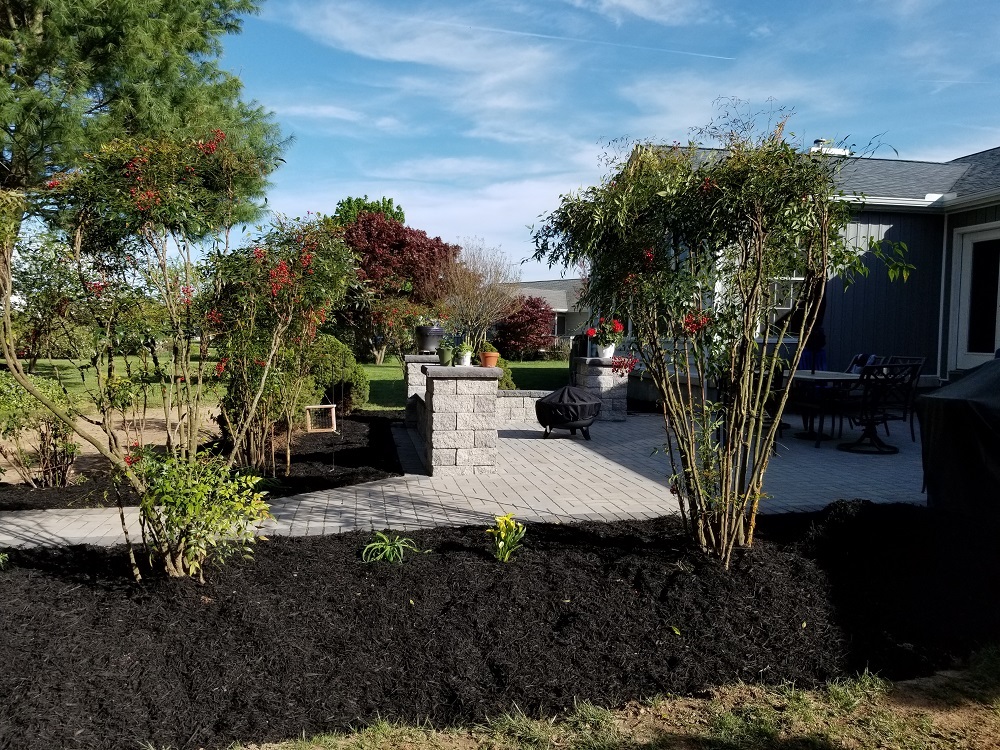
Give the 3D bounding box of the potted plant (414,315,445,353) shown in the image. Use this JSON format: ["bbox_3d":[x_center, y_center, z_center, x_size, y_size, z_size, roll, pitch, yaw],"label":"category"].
[{"bbox_3d":[-0.925,-0.546,10.000,0.390,0.500,0.390,1,3,-11],"label":"potted plant"}]

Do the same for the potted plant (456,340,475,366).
[{"bbox_3d":[-0.306,-0.193,6.750,0.165,0.235,0.165,1,3,-11],"label":"potted plant"}]

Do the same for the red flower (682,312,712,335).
[{"bbox_3d":[1.091,-0.285,4.150,0.155,0.120,0.130,1,3,-11],"label":"red flower"}]

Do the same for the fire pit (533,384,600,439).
[{"bbox_3d":[0.773,0.422,8.691,0.760,0.595,0.760,1,3,-11],"label":"fire pit"}]

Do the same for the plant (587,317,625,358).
[{"bbox_3d":[1.454,-0.517,10.350,0.510,0.570,0.480,1,3,-11],"label":"plant"}]

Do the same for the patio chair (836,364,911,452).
[{"bbox_3d":[3.876,0.333,7.885,0.620,0.895,0.670,1,3,-12],"label":"patio chair"}]

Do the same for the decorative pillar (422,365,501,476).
[{"bbox_3d":[-0.369,0.381,6.847,0.650,0.930,0.650,1,3,-11],"label":"decorative pillar"}]

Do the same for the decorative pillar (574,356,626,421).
[{"bbox_3d":[1.406,0.192,10.382,0.650,0.825,0.650,1,3,-11],"label":"decorative pillar"}]

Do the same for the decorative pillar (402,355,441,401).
[{"bbox_3d":[-0.959,0.191,10.051,0.650,0.885,0.650,1,3,-11],"label":"decorative pillar"}]

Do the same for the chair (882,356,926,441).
[{"bbox_3d":[4.437,0.258,8.623,0.660,0.940,0.600,1,3,-13],"label":"chair"}]

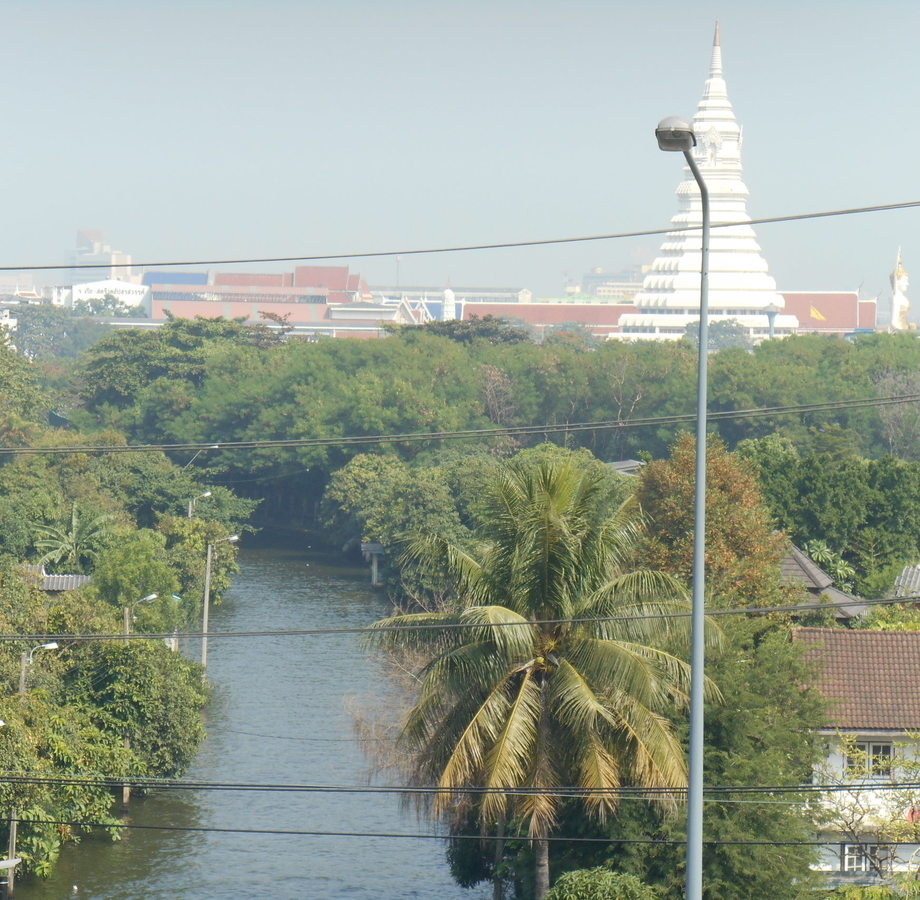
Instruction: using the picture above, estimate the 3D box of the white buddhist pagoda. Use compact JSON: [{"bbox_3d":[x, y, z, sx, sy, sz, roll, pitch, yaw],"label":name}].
[{"bbox_3d":[55.080,-52.135,915.000,45.000,80.000,45.000,1,2,6],"label":"white buddhist pagoda"}]

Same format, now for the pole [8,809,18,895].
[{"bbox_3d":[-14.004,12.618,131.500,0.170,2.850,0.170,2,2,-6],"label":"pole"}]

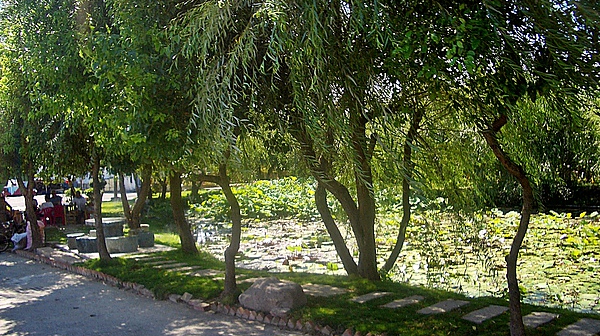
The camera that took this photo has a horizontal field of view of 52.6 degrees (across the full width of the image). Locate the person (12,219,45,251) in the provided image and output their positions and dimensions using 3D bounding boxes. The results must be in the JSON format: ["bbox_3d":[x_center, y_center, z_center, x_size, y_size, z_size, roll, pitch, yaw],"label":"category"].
[{"bbox_3d":[-6.534,1.612,14.600,0.650,0.800,0.600,1,-2,-34],"label":"person"}]

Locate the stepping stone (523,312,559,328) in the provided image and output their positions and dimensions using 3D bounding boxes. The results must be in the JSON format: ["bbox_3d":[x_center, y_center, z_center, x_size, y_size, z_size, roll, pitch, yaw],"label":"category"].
[{"bbox_3d":[2.542,1.672,6.605,0.273,0.050,0.644,-1,-2,41],"label":"stepping stone"}]

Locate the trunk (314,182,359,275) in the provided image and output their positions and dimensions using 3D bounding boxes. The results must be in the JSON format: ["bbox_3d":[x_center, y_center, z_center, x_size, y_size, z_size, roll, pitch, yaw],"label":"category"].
[{"bbox_3d":[0.596,0.987,9.900,0.720,1.530,0.400,0,-1,0],"label":"trunk"}]

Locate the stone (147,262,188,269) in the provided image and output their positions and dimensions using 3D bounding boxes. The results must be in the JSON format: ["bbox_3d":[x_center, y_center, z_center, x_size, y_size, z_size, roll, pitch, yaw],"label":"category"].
[{"bbox_3d":[-2.327,1.768,10.901,0.644,0.050,0.301,1,-2,-40],"label":"stone"}]

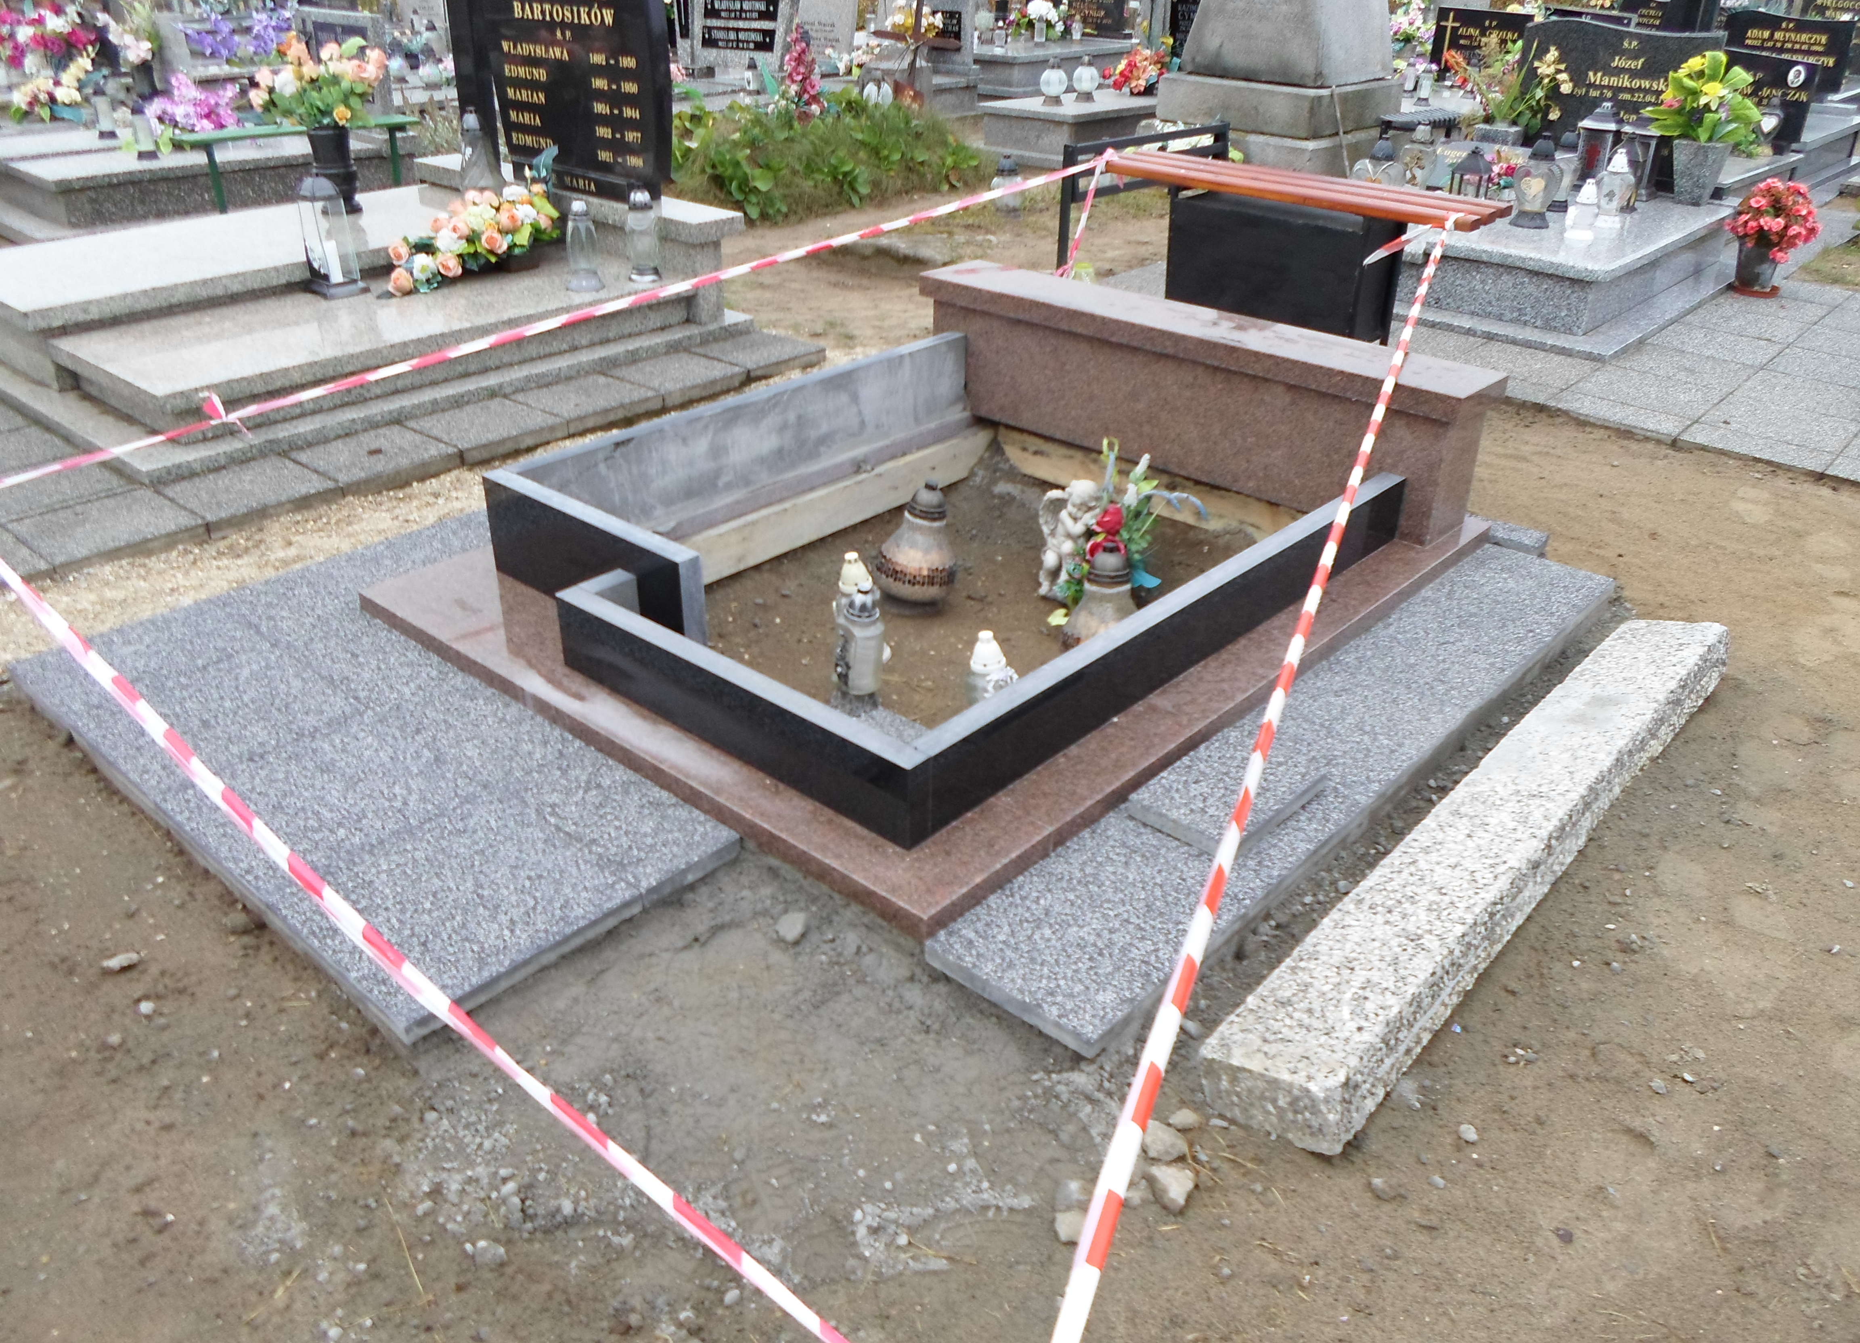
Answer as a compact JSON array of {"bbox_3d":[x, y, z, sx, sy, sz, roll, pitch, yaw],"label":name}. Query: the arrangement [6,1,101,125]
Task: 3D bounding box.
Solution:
[{"bbox_3d":[-5.766,-3.987,8.818,0.568,0.589,0.457,-16,33,-27],"label":"arrangement"}]

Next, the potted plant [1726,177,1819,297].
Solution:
[{"bbox_3d":[3.511,-1.818,5.586,0.370,0.440,0.370,24,37,35],"label":"potted plant"}]

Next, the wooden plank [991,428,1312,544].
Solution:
[{"bbox_3d":[0.614,-0.488,3.636,1.110,0.130,0.040,24,36,35],"label":"wooden plank"}]

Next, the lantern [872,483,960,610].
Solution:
[{"bbox_3d":[-0.031,-0.305,3.140,0.195,0.283,0.195,0,28,0],"label":"lantern"}]

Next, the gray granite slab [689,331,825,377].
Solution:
[{"bbox_3d":[-0.610,-1.085,4.644,0.350,0.050,0.347,24,37,35],"label":"gray granite slab"}]

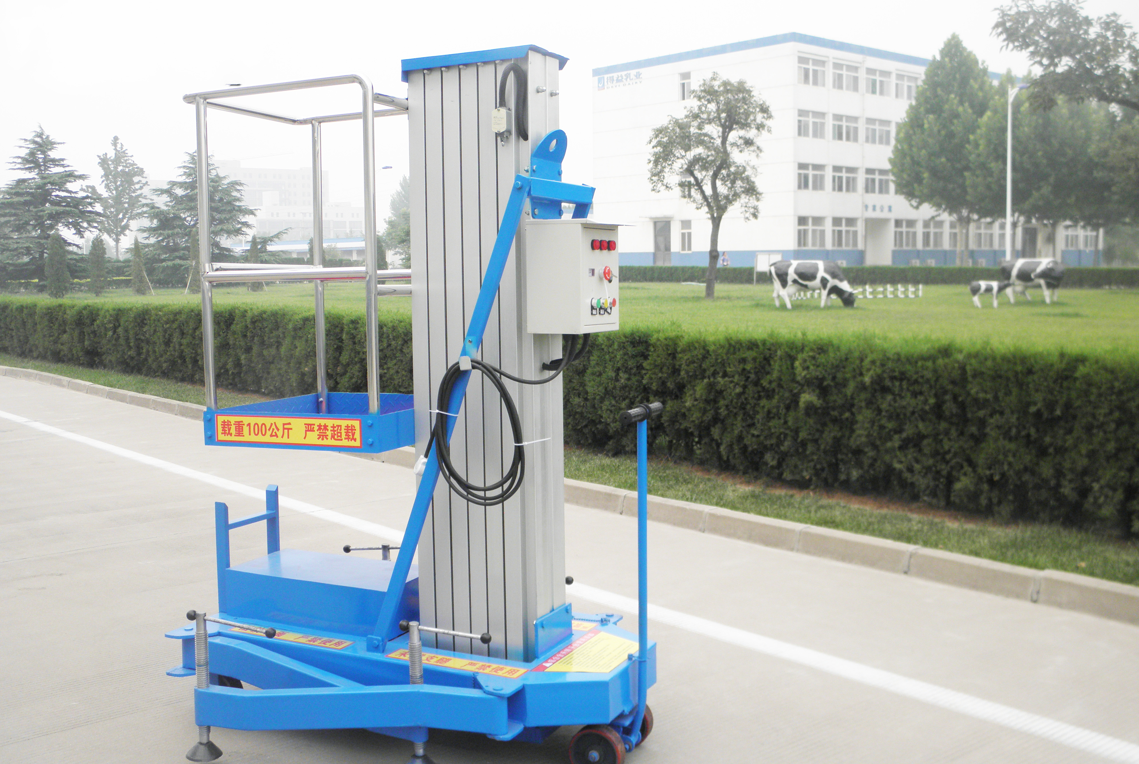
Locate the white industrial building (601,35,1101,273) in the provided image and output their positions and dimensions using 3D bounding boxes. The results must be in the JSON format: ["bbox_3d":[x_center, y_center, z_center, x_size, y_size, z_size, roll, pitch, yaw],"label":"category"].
[{"bbox_3d":[23.347,-16.023,87.493,41.800,14.614,17.500,-6,9,-41],"label":"white industrial building"}]

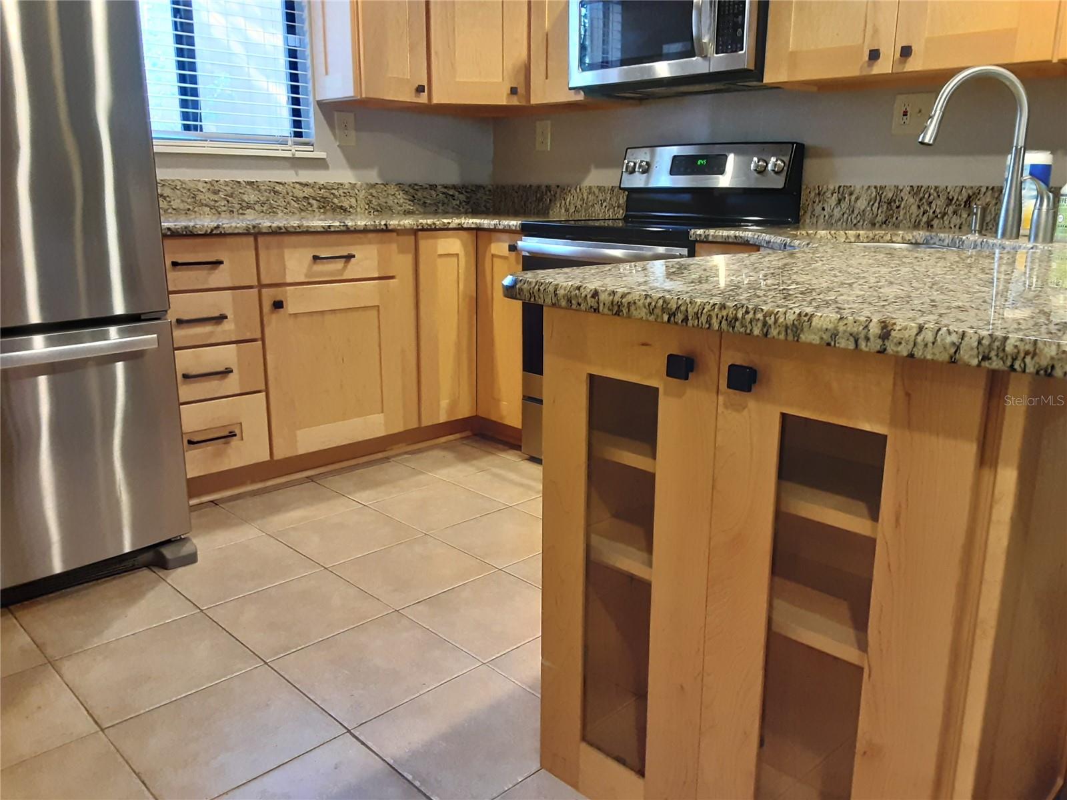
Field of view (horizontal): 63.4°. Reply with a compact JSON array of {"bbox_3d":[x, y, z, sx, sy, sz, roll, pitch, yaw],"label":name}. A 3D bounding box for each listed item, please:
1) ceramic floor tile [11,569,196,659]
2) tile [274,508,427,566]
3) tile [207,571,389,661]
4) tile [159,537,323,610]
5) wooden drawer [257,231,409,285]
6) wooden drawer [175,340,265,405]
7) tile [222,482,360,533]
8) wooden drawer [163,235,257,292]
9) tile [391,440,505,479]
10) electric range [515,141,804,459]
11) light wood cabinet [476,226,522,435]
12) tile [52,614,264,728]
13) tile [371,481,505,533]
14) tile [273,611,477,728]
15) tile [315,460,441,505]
[{"bbox_3d":[-1.066,0.531,2.156,0.341,0.011,0.334,-13,19,-42],"label":"ceramic floor tile"},{"bbox_3d":[-0.578,0.422,2.670,0.346,0.012,0.346,-13,19,-41],"label":"tile"},{"bbox_3d":[-0.583,0.531,2.153,0.341,0.011,0.334,-13,19,-42],"label":"tile"},{"bbox_3d":[-0.833,0.482,2.438,0.346,0.012,0.346,-13,19,-41],"label":"tile"},{"bbox_3d":[-0.825,-0.534,3.162,0.560,0.162,0.420,-13,19,-41],"label":"wooden drawer"},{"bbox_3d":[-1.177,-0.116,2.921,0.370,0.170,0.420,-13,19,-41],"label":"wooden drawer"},{"bbox_3d":[-0.799,0.355,2.858,0.341,0.011,0.334,-13,19,-42],"label":"tile"},{"bbox_3d":[-1.199,-0.456,2.823,0.390,0.160,0.460,-13,19,-42],"label":"wooden drawer"},{"bbox_3d":[-0.306,0.243,3.381,0.346,0.012,0.346,-13,19,-41],"label":"tile"},{"bbox_3d":[0.430,-0.321,3.115,0.680,1.178,0.759,-13,19,-42],"label":"electric range"},{"bbox_3d":[0.087,-0.327,3.555,0.570,0.760,0.312,-13,19,-42],"label":"light wood cabinet"},{"bbox_3d":[-0.849,0.601,1.958,0.346,0.012,0.346,-13,19,-41],"label":"tile"},{"bbox_3d":[-0.322,0.361,2.901,0.346,0.012,0.346,-13,19,-41],"label":"tile"},{"bbox_3d":[-0.349,0.590,1.917,0.341,0.011,0.334,-13,19,-42],"label":"tile"},{"bbox_3d":[-0.549,0.297,3.091,0.341,0.011,0.334,-13,19,-42],"label":"tile"}]

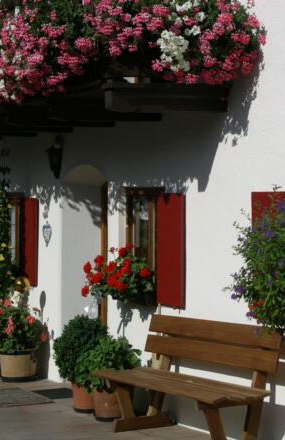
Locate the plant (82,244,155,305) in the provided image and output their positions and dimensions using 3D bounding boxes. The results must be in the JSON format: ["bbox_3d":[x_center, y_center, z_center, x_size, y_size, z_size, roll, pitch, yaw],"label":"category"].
[{"bbox_3d":[-0.196,0.456,12.130,0.400,0.500,0.920,0,1,-22],"label":"plant"}]

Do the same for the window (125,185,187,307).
[{"bbox_3d":[0.104,0.234,11.895,0.140,0.970,1.220,0,1,-22],"label":"window"}]

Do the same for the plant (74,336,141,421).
[{"bbox_3d":[-0.287,1.323,11.850,0.530,0.700,0.550,0,1,0],"label":"plant"}]

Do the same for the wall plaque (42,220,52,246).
[{"bbox_3d":[-0.957,0.141,14.350,0.040,0.260,0.170,0,1,-25],"label":"wall plaque"}]

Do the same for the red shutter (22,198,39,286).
[{"bbox_3d":[-1.173,0.230,14.909,0.050,0.900,0.520,0,1,-22],"label":"red shutter"}]

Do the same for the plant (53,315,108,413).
[{"bbox_3d":[-0.530,1.244,12.300,0.470,0.850,0.470,0,1,0],"label":"plant"}]

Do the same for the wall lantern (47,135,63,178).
[{"bbox_3d":[-0.853,-0.622,13.960,0.190,0.440,0.170,0,1,-22],"label":"wall lantern"}]

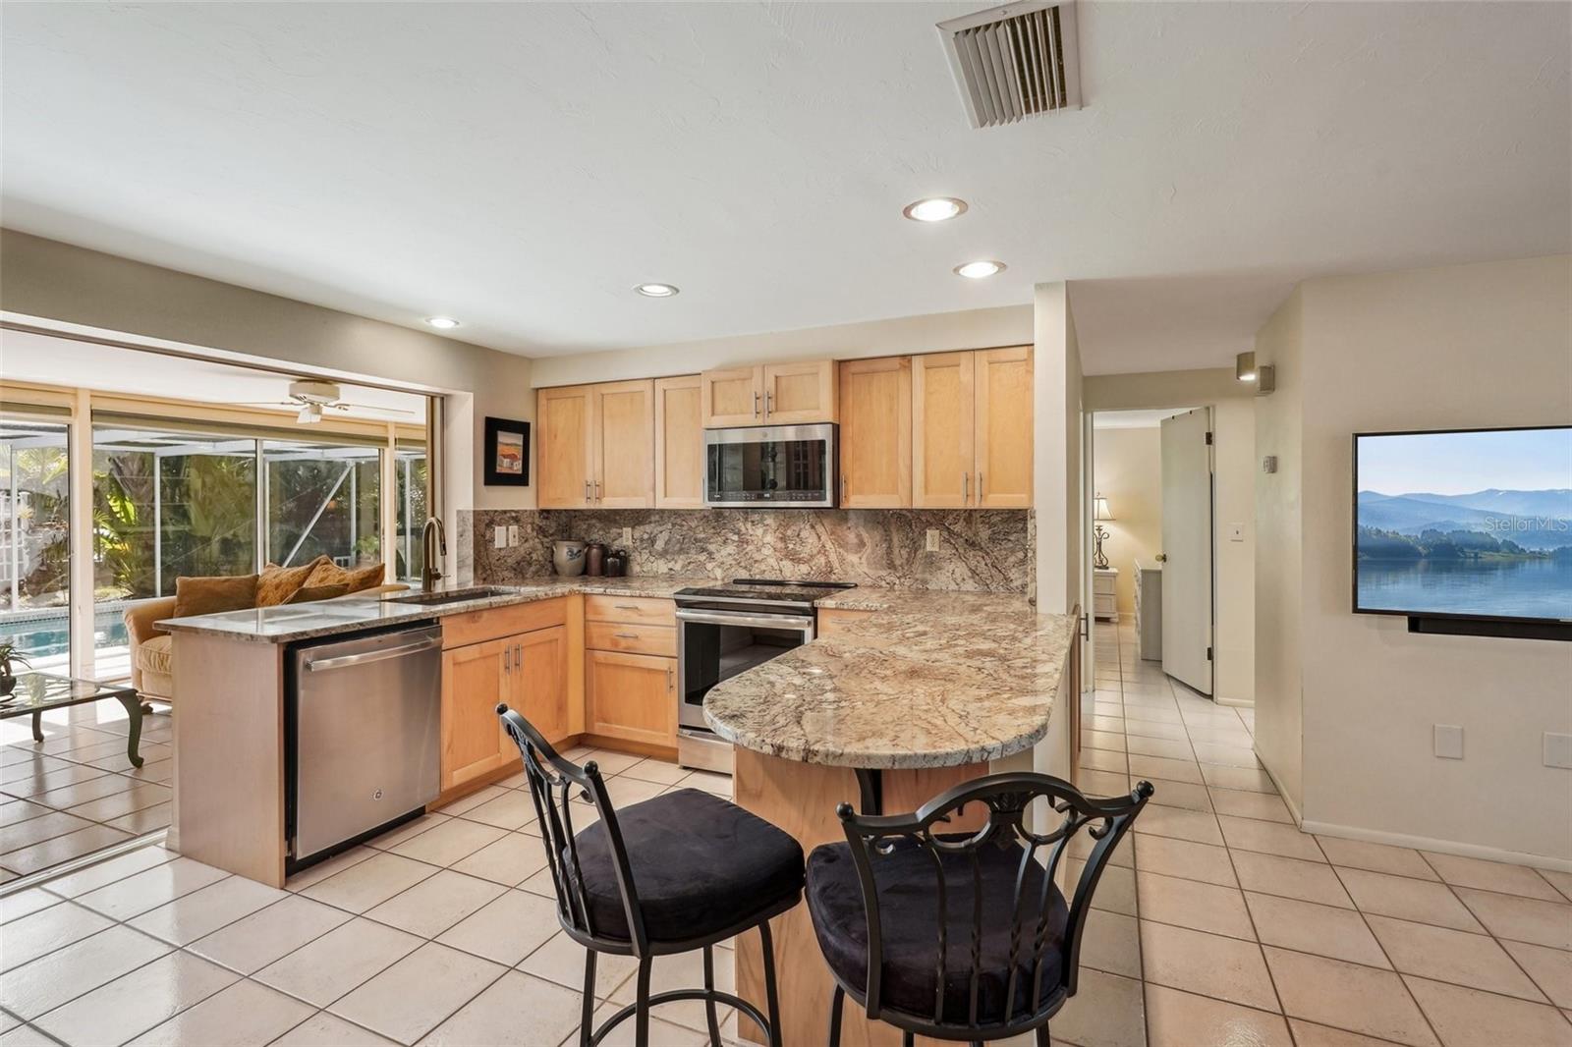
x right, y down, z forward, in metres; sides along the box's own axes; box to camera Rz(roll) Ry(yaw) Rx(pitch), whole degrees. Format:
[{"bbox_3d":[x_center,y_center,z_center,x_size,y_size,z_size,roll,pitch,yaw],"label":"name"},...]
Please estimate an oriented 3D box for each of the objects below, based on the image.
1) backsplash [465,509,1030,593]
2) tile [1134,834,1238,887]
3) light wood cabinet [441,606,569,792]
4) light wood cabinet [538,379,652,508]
[{"bbox_3d":[-0.275,0.142,3.769,2.960,0.440,0.810,0,1,23],"label":"backsplash"},{"bbox_3d":[1.550,1.315,2.734,0.331,0.012,0.331,0,1,24],"label":"tile"},{"bbox_3d":[-1.651,0.819,3.627,0.615,0.795,0.800,0,1,24],"label":"light wood cabinet"},{"bbox_3d":[-1.124,-0.473,4.455,0.900,0.770,0.325,0,1,24],"label":"light wood cabinet"}]

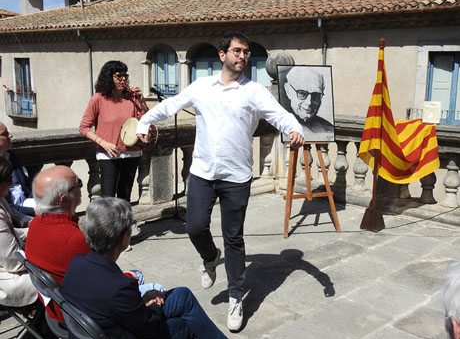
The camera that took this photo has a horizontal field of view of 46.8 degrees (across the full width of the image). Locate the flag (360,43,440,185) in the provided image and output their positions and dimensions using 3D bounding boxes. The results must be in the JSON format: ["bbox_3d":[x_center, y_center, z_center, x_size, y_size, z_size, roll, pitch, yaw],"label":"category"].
[{"bbox_3d":[1.727,-0.542,5.414,0.830,1.380,0.360,-1,10,-8],"label":"flag"}]

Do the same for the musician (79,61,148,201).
[{"bbox_3d":[-1.036,-0.100,4.768,0.520,1.680,0.420,-7,12,-36],"label":"musician"}]

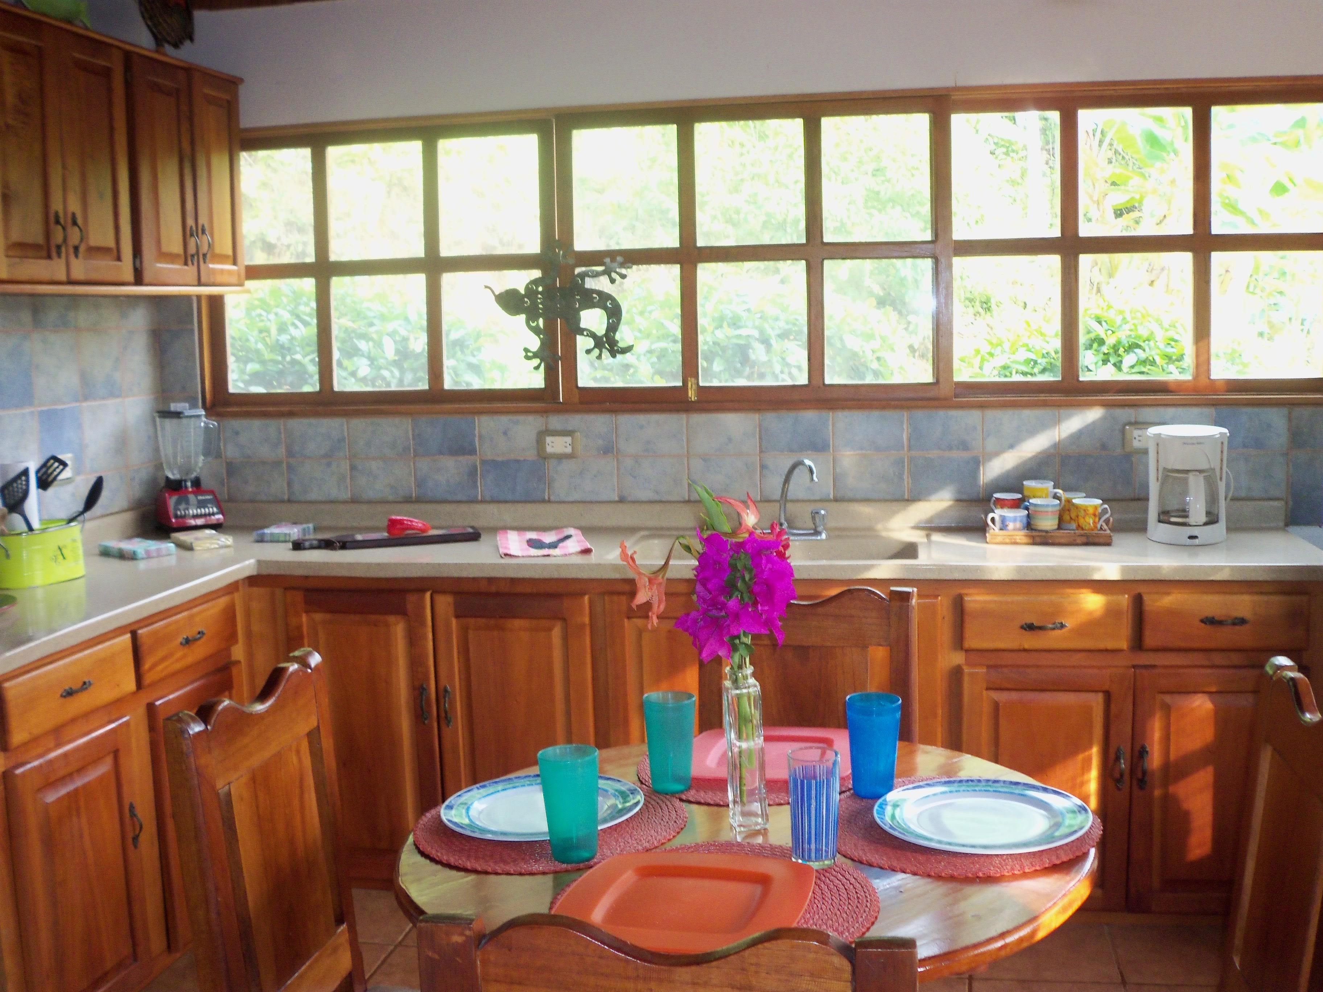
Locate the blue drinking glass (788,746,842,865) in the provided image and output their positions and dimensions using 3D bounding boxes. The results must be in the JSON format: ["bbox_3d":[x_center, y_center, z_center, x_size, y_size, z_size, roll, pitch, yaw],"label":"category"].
[{"bbox_3d":[0.198,0.402,1.680,0.068,0.141,0.068,0,8,12],"label":"blue drinking glass"}]

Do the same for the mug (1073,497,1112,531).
[{"bbox_3d":[1.095,0.049,3.305,0.094,0.081,0.075,0,8,12],"label":"mug"}]

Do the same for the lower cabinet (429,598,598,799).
[{"bbox_3d":[-0.312,0.581,3.465,0.400,0.770,0.545,0,8,9],"label":"lower cabinet"}]

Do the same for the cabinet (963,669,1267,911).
[{"bbox_3d":[1.120,0.646,3.233,0.765,0.610,0.545,0,8,9],"label":"cabinet"}]

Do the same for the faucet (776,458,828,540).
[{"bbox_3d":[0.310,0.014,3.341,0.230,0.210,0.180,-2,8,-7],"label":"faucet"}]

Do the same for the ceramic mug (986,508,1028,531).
[{"bbox_3d":[0.870,0.065,3.264,0.104,0.058,0.083,0,8,9],"label":"ceramic mug"}]

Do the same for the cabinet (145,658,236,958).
[{"bbox_3d":[-1.340,0.738,3.174,0.480,0.600,0.370,0,8,12],"label":"cabinet"}]

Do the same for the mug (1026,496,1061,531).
[{"bbox_3d":[0.950,0.050,3.259,0.100,0.080,0.077,5,10,39],"label":"mug"}]

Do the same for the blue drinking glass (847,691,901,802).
[{"bbox_3d":[0.312,0.368,1.911,0.080,0.140,0.080,0,8,12],"label":"blue drinking glass"}]

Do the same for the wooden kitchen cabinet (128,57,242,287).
[{"bbox_3d":[-1.410,-0.839,3.451,0.350,0.587,0.530,0,8,12],"label":"wooden kitchen cabinet"}]

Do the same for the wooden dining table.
[{"bbox_3d":[0.135,0.843,1.848,0.950,0.765,0.860,-5,8,-23],"label":"wooden dining table"}]

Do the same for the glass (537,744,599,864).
[{"bbox_3d":[-0.118,0.406,1.711,0.080,0.139,0.080,-1,8,0],"label":"glass"}]

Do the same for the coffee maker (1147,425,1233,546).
[{"bbox_3d":[1.300,-0.029,3.214,0.202,0.277,0.230,0,8,9],"label":"coffee maker"}]

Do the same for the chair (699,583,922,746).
[{"bbox_3d":[0.240,0.680,2.275,0.430,0.970,0.470,0,8,9],"label":"chair"}]

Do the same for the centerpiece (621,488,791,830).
[{"bbox_3d":[0.064,0.219,1.738,0.235,0.468,0.200,0,8,9],"label":"centerpiece"}]

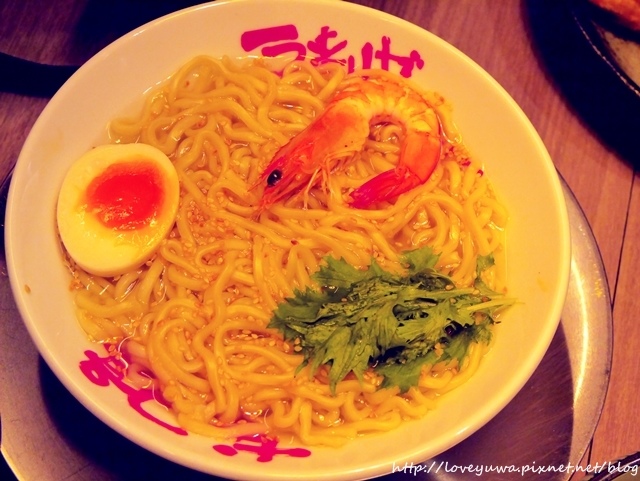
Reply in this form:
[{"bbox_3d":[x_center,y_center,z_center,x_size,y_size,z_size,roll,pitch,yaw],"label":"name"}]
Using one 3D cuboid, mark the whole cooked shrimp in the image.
[{"bbox_3d":[0.012,-0.030,0.458,0.053,0.021,0.087,39,66,17],"label":"whole cooked shrimp"}]

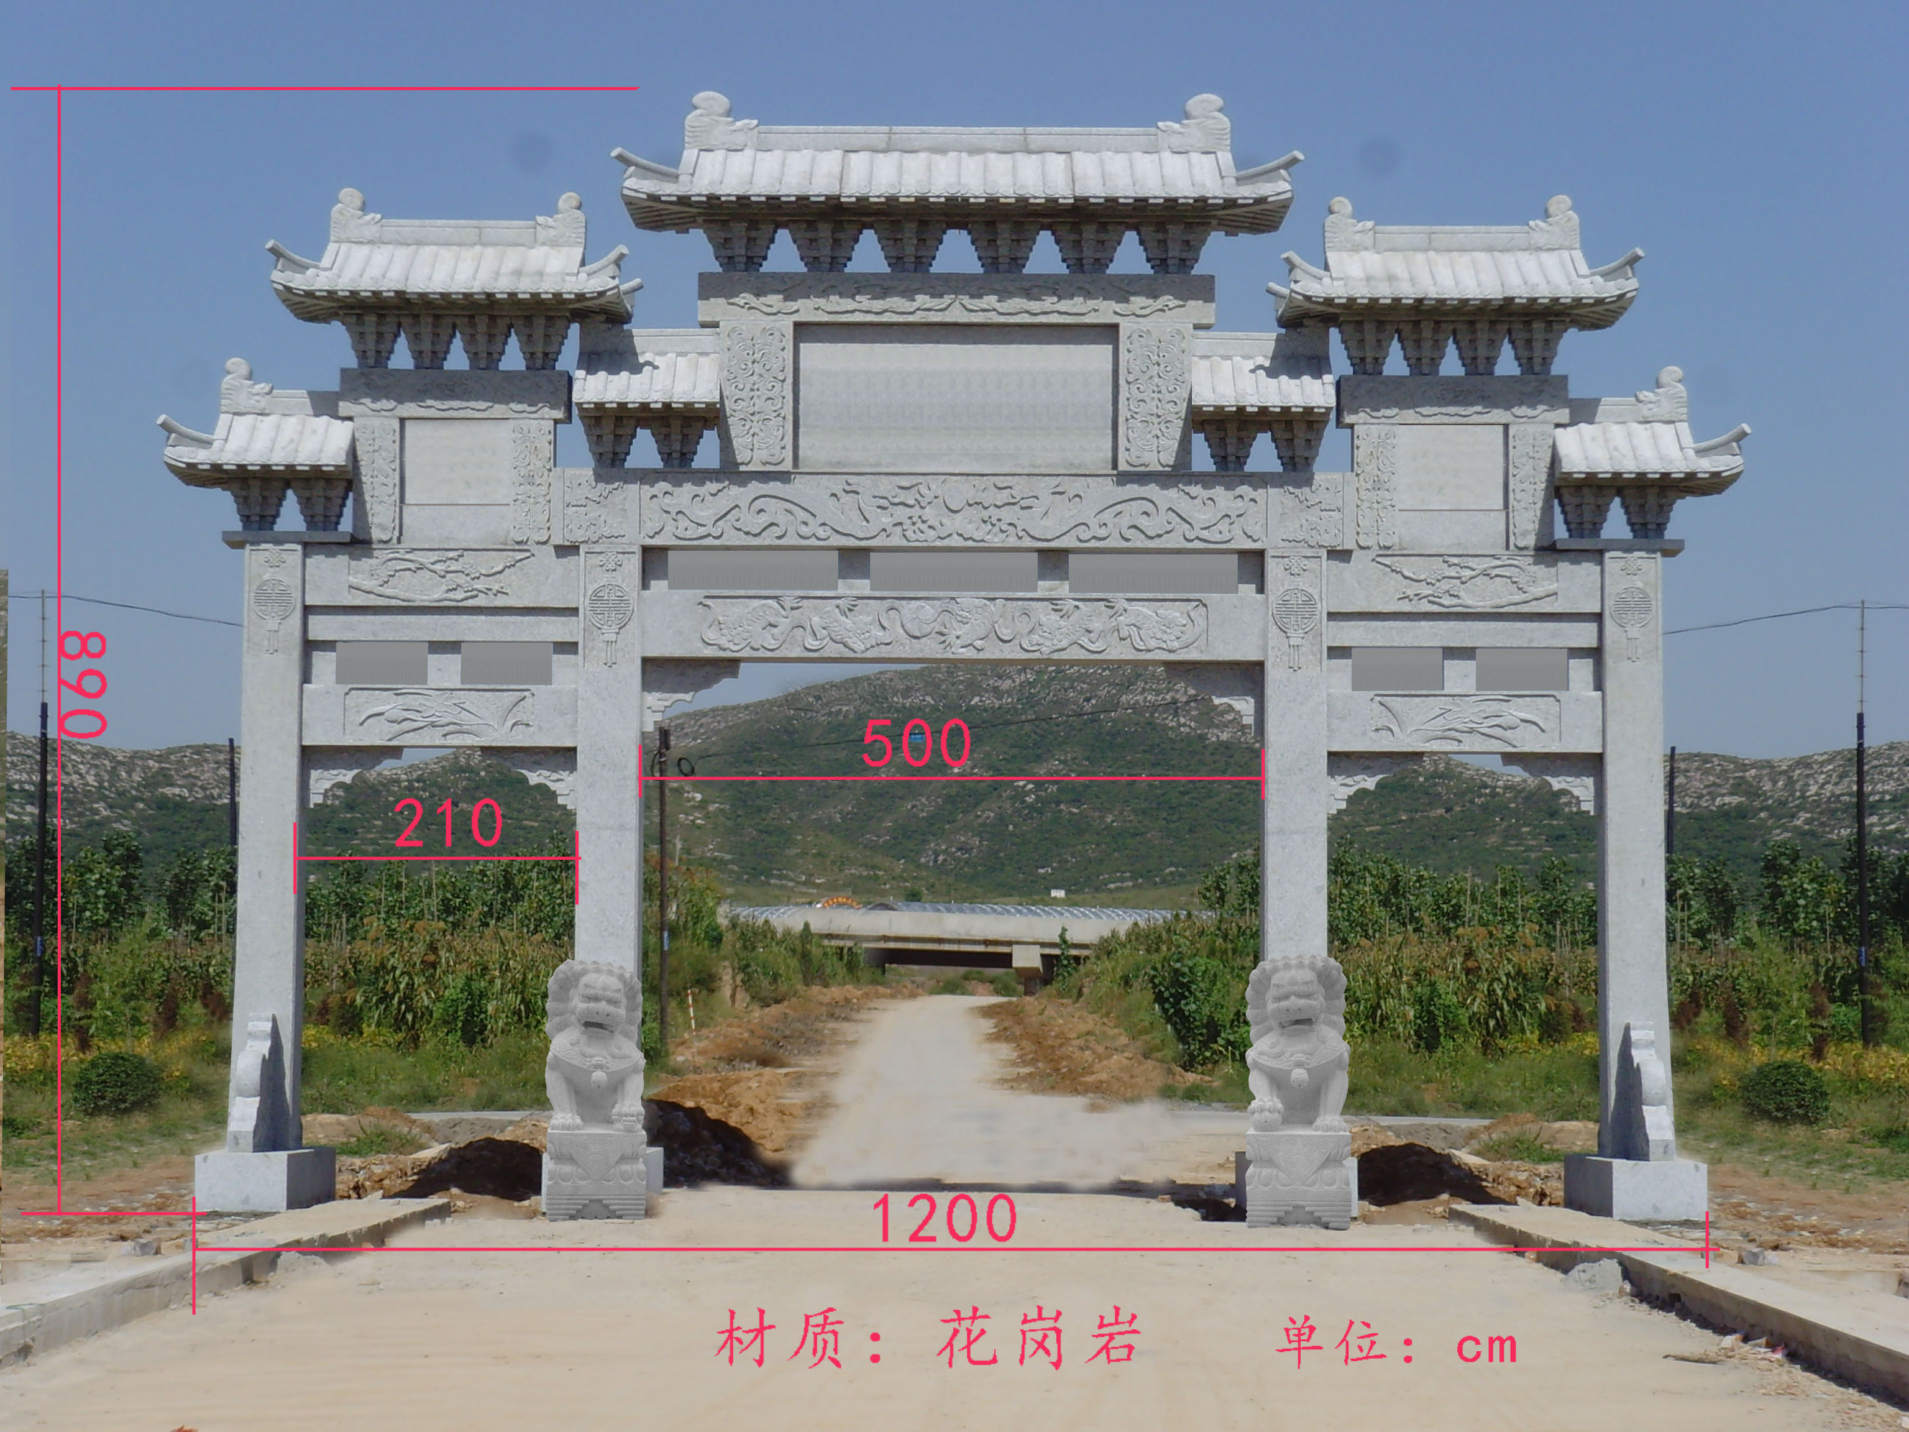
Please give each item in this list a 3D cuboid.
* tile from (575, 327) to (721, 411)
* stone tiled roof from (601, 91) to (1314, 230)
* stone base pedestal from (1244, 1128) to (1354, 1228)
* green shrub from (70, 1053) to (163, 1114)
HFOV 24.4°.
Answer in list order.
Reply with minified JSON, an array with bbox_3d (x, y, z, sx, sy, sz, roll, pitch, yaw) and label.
[{"bbox_3d":[-2.457,-2.779,35.882,1.181,0.769,1.400,0,-4,0],"label":"tile"},{"bbox_3d":[0.030,-4.516,36.005,5.473,1.145,1.700,0,-4,0],"label":"stone tiled roof"},{"bbox_3d":[2.538,3.449,32.957,0.791,0.716,0.920,0,-4,0],"label":"stone base pedestal"},{"bbox_3d":[-10.429,4.555,54.896,1.169,0.775,1.150,0,-4,0],"label":"green shrub"}]

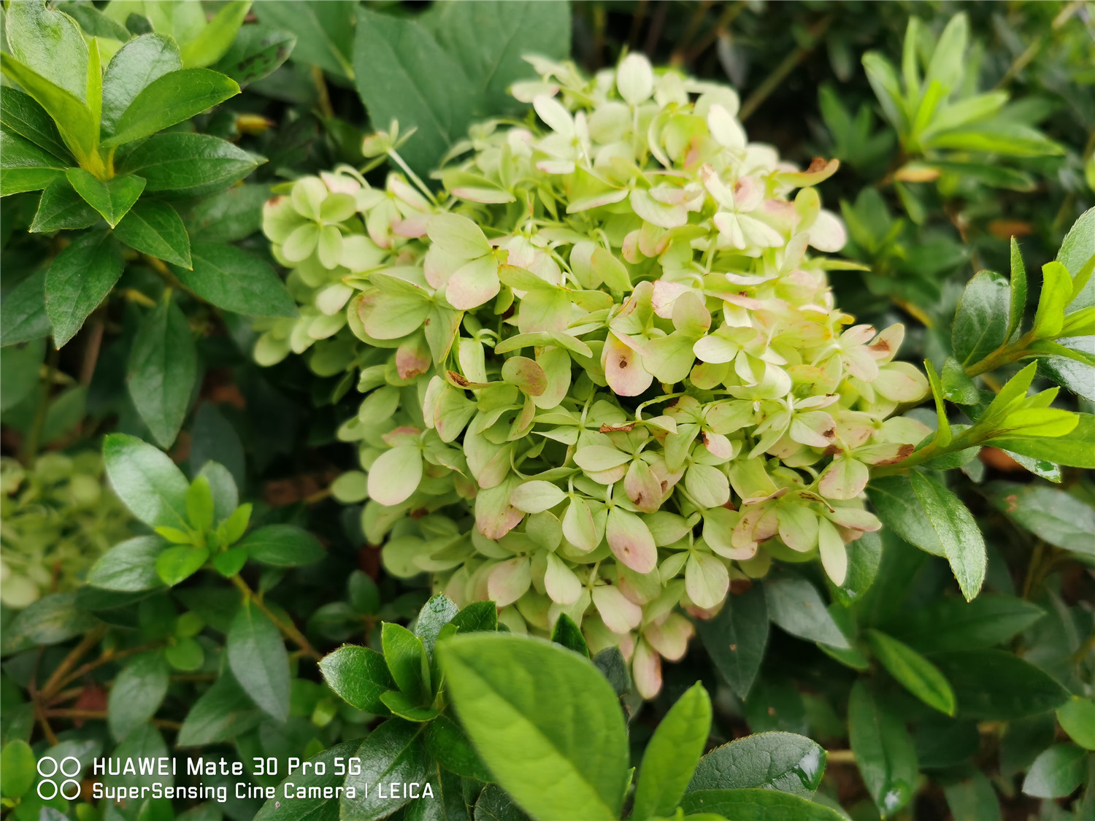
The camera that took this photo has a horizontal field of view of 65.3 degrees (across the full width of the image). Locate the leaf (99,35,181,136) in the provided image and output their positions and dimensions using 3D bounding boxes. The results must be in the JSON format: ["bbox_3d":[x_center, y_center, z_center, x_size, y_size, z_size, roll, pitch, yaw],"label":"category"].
[{"bbox_3d":[-0.135,-0.107,0.285,0.021,0.006,0.042,9,61,12],"label":"leaf"}]

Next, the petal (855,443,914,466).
[{"bbox_3d":[0.113,0.014,0.285,0.021,0.004,0.013,-4,37,-5],"label":"petal"}]

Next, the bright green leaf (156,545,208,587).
[{"bbox_3d":[-0.148,0.064,0.350,0.018,0.005,0.019,31,68,22],"label":"bright green leaf"}]

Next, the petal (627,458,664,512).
[{"bbox_3d":[0.027,0.021,0.233,0.010,0.004,0.017,-14,55,1],"label":"petal"}]

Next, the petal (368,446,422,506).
[{"bbox_3d":[-0.042,0.019,0.245,0.015,0.004,0.021,34,66,4],"label":"petal"}]

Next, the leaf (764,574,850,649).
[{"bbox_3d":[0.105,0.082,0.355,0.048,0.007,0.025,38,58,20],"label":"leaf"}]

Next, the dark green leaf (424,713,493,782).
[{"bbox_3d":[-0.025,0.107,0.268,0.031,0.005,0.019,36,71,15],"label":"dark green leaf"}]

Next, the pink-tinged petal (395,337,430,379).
[{"bbox_3d":[-0.043,-0.017,0.272,0.011,0.015,0.004,18,-1,16],"label":"pink-tinged petal"}]

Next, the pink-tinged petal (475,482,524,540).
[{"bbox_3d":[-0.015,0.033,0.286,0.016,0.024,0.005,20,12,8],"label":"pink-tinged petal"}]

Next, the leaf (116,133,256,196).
[{"bbox_3d":[-0.105,-0.072,0.250,0.039,0.007,0.019,-12,84,-30],"label":"leaf"}]

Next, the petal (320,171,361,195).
[{"bbox_3d":[-0.080,-0.087,0.330,0.016,0.006,0.018,-7,45,-7],"label":"petal"}]

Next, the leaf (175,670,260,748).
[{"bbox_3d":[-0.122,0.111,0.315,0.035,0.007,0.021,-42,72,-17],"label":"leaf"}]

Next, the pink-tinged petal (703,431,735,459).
[{"bbox_3d":[0.047,0.010,0.238,0.007,0.003,0.012,-36,56,-1],"label":"pink-tinged petal"}]

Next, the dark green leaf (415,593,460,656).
[{"bbox_3d":[-0.037,0.071,0.275,0.015,0.005,0.024,3,60,2],"label":"dark green leaf"}]

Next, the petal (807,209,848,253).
[{"bbox_3d":[0.103,-0.066,0.315,0.017,0.004,0.014,42,67,-4],"label":"petal"}]

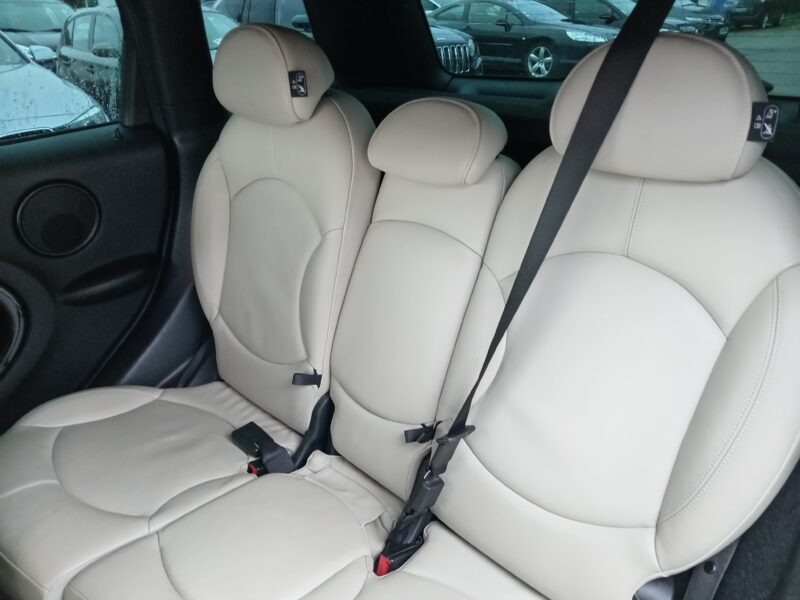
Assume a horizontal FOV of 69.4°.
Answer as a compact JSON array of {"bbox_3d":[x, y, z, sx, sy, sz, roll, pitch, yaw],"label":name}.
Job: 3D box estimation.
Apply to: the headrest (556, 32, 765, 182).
[{"bbox_3d":[0.307,-0.234,0.702,0.250,0.170,0.140,19,27,34],"label":"headrest"}]

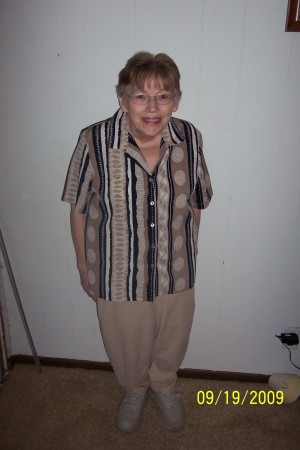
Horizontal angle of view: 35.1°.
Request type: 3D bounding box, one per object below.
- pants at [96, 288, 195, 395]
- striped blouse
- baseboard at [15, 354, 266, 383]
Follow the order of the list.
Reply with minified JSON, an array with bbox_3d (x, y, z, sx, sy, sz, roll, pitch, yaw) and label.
[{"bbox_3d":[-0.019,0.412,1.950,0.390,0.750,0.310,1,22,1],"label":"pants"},{"bbox_3d":[-0.050,-0.073,1.735,0.550,0.700,0.320,1,22,1],"label":"striped blouse"},{"bbox_3d":[-0.037,0.701,2.320,1.360,0.055,0.015,3,22,5],"label":"baseboard"}]

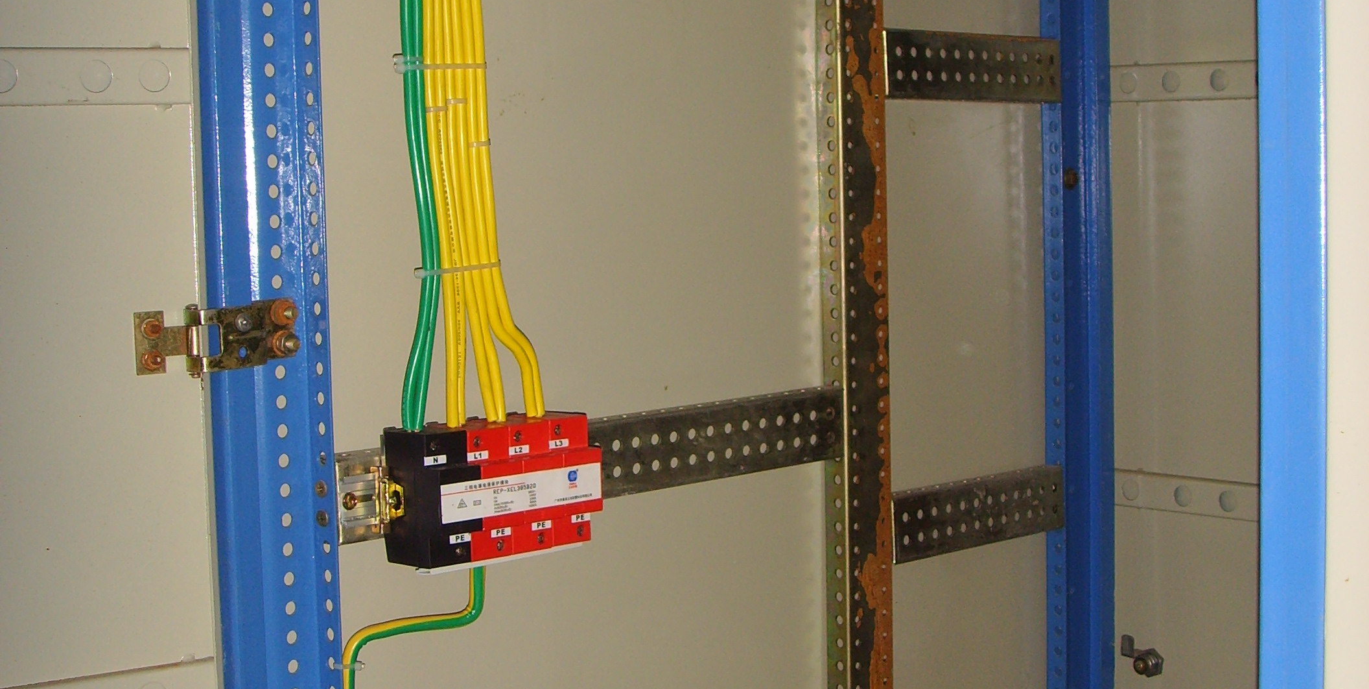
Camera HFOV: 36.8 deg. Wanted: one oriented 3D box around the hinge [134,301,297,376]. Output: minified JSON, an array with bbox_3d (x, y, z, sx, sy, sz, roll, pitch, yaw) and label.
[{"bbox_3d":[-0.296,-0.004,1.325,0.119,0.047,0.029,-6,7,-43],"label":"hinge"}]

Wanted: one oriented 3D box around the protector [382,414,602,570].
[{"bbox_3d":[-0.131,0.100,1.435,0.144,0.092,0.064,-6,7,-43],"label":"protector"}]

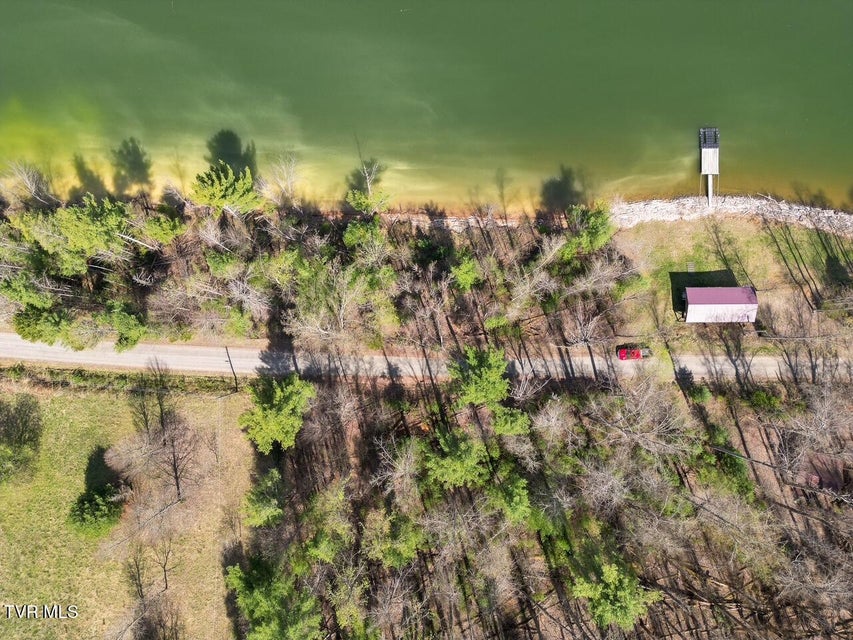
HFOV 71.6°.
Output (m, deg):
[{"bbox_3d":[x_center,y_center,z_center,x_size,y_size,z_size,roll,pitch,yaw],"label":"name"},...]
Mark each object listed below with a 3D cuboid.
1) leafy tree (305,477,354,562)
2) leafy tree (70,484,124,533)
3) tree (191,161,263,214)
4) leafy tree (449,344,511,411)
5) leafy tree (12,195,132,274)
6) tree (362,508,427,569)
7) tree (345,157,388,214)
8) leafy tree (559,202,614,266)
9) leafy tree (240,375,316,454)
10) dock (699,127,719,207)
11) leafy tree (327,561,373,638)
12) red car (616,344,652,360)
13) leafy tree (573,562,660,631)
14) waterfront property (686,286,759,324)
[{"bbox_3d":[-15.800,32.700,98.500,7.800,13.000,7.800,0,90,0],"label":"leafy tree"},{"bbox_3d":[-55.476,31.447,99.738,7.500,8.000,7.000,0,88,0],"label":"leafy tree"},{"bbox_3d":[-35.018,-22.964,104.086,12.000,11.000,8.000,0,88,0],"label":"tree"},{"bbox_3d":[9.082,9.660,97.675,9.800,15.000,10.000,0,88,0],"label":"leafy tree"},{"bbox_3d":[-60.914,-14.287,101.209,17.000,14.000,12.000,0,88,0],"label":"leafy tree"},{"bbox_3d":[-5.300,36.000,98.500,9.300,12.000,9.300,0,90,0],"label":"tree"},{"bbox_3d":[-10.300,-22.600,103.500,7.400,11.500,7.400,0,90,0],"label":"tree"},{"bbox_3d":[27.913,-14.777,102.231,7.700,13.000,7.700,0,88,0],"label":"leafy tree"},{"bbox_3d":[-22.400,14.200,98.200,11.000,17.500,11.000,0,90,0],"label":"leafy tree"},{"bbox_3d":[52.600,-28.300,109.500,3.400,1.100,14.400,0,90,0],"label":"dock"},{"bbox_3d":[-12.600,45.800,98.300,7.300,12.500,7.300,0,90,0],"label":"leafy tree"},{"bbox_3d":[37.400,6.250,106.100,5.400,1.750,1.950,0,90,0],"label":"red car"},{"bbox_3d":[31.201,45.406,97.134,13.000,13.000,11.000,0,88,0],"label":"leafy tree"},{"bbox_3d":[51.153,-2.590,104.008,12.000,4.600,6.100,0,88,0],"label":"waterfront property"}]

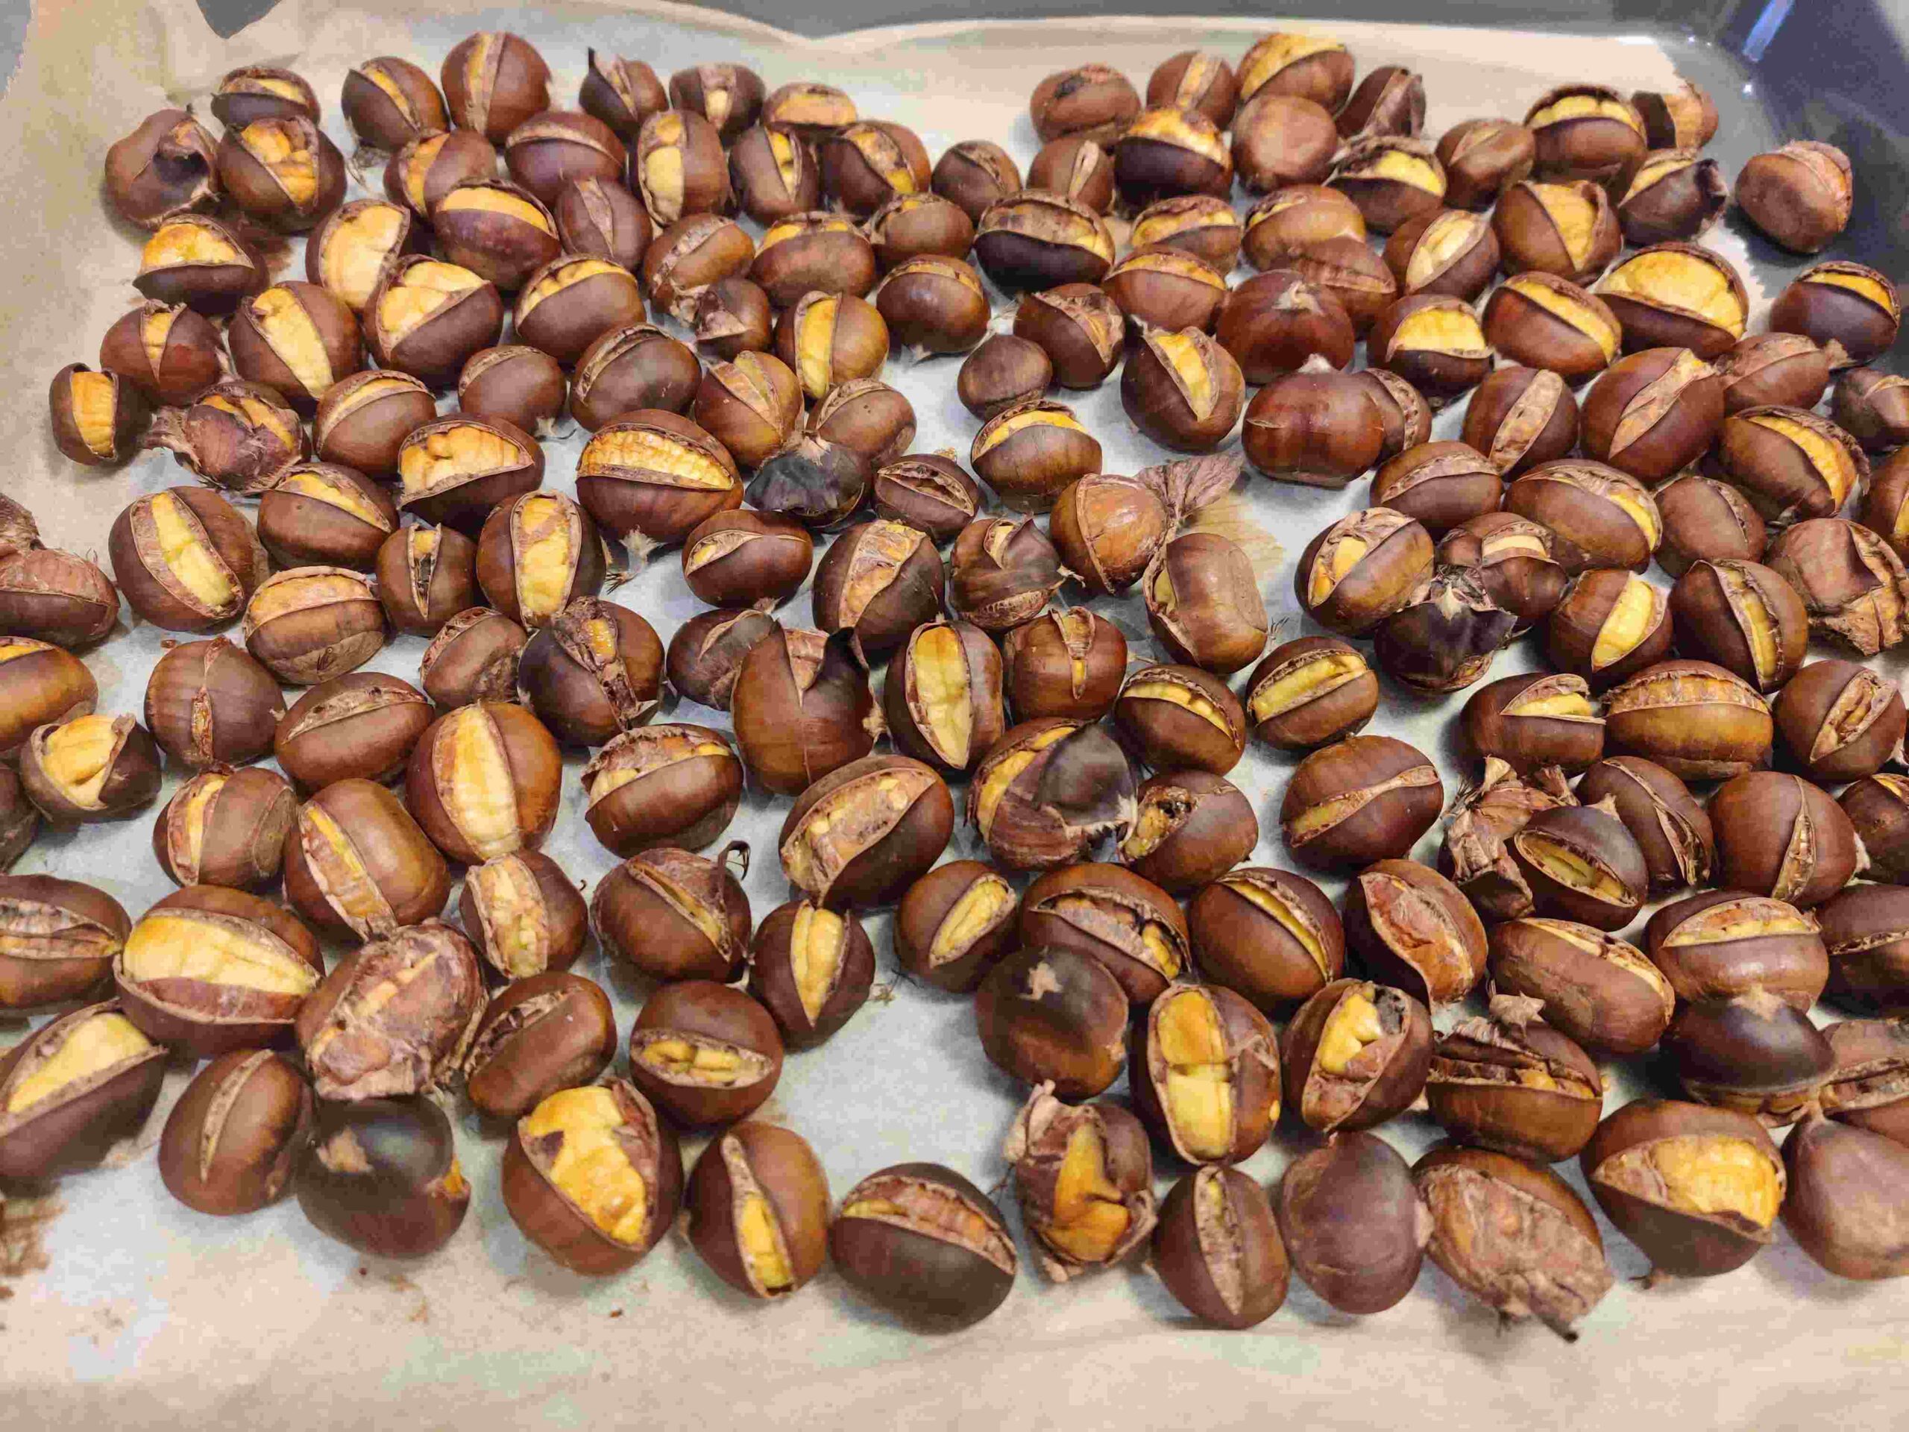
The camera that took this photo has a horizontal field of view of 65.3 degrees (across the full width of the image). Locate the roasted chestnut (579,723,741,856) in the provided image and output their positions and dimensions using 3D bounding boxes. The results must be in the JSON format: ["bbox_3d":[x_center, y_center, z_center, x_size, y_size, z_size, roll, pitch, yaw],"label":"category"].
[{"bbox_3d":[-0.056,0.014,0.285,0.032,0.023,0.024,-27,62,-16],"label":"roasted chestnut"}]

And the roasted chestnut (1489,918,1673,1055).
[{"bbox_3d":[0.119,0.051,0.283,0.034,0.024,0.021,26,63,15],"label":"roasted chestnut"}]

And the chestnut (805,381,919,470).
[{"bbox_3d":[-0.022,-0.068,0.352,0.026,0.020,0.022,-27,63,-14],"label":"chestnut"}]

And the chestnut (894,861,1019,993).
[{"bbox_3d":[0.001,0.041,0.290,0.026,0.023,0.023,-31,64,-17],"label":"chestnut"}]

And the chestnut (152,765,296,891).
[{"bbox_3d":[-0.146,0.022,0.299,0.027,0.022,0.026,-7,60,-4],"label":"chestnut"}]

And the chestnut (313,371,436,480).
[{"bbox_3d":[-0.131,-0.065,0.336,0.022,0.021,0.029,31,63,18],"label":"chestnut"}]

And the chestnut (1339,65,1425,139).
[{"bbox_3d":[0.117,-0.167,0.409,0.023,0.020,0.027,27,63,14],"label":"chestnut"}]

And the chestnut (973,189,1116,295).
[{"bbox_3d":[0.022,-0.118,0.370,0.035,0.022,0.027,16,59,10],"label":"chestnut"}]

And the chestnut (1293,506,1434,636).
[{"bbox_3d":[0.091,-0.032,0.331,0.035,0.026,0.025,-34,65,-18],"label":"chestnut"}]

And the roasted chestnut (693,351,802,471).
[{"bbox_3d":[-0.047,-0.069,0.339,0.024,0.024,0.028,-37,65,-21],"label":"roasted chestnut"}]

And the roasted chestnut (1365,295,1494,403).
[{"bbox_3d":[0.114,-0.088,0.357,0.029,0.024,0.028,0,57,0],"label":"roasted chestnut"}]

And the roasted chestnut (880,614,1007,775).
[{"bbox_3d":[-0.002,-0.004,0.296,0.024,0.025,0.033,-7,58,-4],"label":"roasted chestnut"}]

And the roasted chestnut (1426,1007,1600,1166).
[{"bbox_3d":[0.096,0.063,0.257,0.029,0.023,0.026,7,58,4],"label":"roasted chestnut"}]

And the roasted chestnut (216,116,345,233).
[{"bbox_3d":[-0.178,-0.143,0.394,0.033,0.028,0.029,17,59,11],"label":"roasted chestnut"}]

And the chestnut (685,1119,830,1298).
[{"bbox_3d":[-0.033,0.083,0.253,0.024,0.023,0.029,-8,58,-5],"label":"chestnut"}]

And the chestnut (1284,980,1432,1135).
[{"bbox_3d":[0.070,0.059,0.258,0.022,0.022,0.030,40,66,22],"label":"chestnut"}]

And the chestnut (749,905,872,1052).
[{"bbox_3d":[-0.026,0.046,0.269,0.023,0.020,0.027,-1,58,0],"label":"chestnut"}]

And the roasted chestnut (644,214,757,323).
[{"bbox_3d":[-0.062,-0.109,0.364,0.026,0.023,0.029,37,65,21],"label":"roasted chestnut"}]

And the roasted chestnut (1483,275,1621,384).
[{"bbox_3d":[0.143,-0.094,0.359,0.034,0.022,0.026,39,67,21],"label":"roasted chestnut"}]

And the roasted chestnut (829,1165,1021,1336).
[{"bbox_3d":[-0.005,0.086,0.241,0.032,0.022,0.023,24,61,14],"label":"roasted chestnut"}]

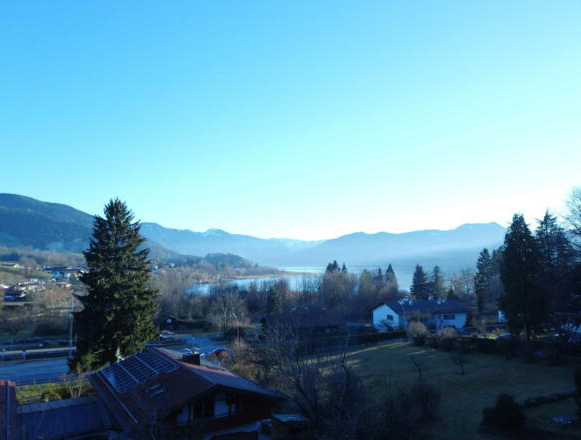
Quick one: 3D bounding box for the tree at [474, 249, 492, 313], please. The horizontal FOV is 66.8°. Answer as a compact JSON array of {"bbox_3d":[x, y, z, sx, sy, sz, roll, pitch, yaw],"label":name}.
[{"bbox_3d":[58.254,19.545,133.742,5.460,21.760,5.460,-2,-6,23],"label":"tree"}]

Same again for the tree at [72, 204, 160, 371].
[{"bbox_3d":[-24.098,9.637,60.354,11.500,25.400,11.500,2,-6,-21],"label":"tree"}]

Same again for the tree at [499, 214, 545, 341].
[{"bbox_3d":[49.601,12.423,94.243,9.620,27.360,9.620,-3,-6,27],"label":"tree"}]

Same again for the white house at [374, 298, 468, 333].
[{"bbox_3d":[33.164,24.557,113.631,19.890,6.120,13.440,2,-6,-18],"label":"white house"}]

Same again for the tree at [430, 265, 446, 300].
[{"bbox_3d":[50.138,24.474,150.345,5.630,17.130,5.630,-2,-6,18],"label":"tree"}]

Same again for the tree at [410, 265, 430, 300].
[{"bbox_3d":[42.843,23.742,146.397,6.640,17.830,6.640,-2,-6,16],"label":"tree"}]

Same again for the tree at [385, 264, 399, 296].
[{"bbox_3d":[36.173,24.973,156.325,5.140,18.290,5.140,-1,-6,13],"label":"tree"}]

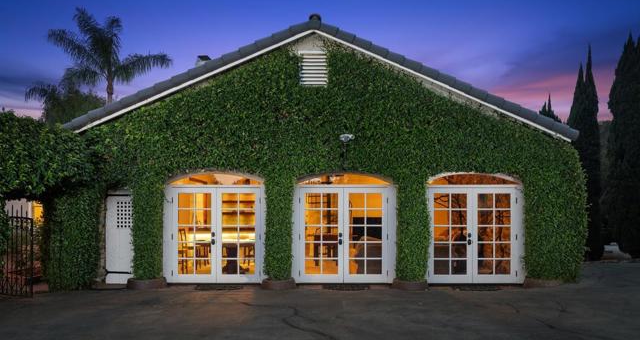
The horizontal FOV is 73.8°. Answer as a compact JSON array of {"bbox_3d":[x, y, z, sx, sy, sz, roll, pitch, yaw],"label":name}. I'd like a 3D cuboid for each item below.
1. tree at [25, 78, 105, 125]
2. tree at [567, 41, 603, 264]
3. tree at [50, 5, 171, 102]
[{"bbox_3d":[-12.030,-0.970,20.000,4.000,6.740,3.900,0,0,0],"label":"tree"},{"bbox_3d":[8.080,-0.500,13.000,1.200,6.460,1.200,0,0,0],"label":"tree"},{"bbox_3d":[-9.830,-2.610,20.000,5.800,10.020,5.500,0,0,0],"label":"tree"}]

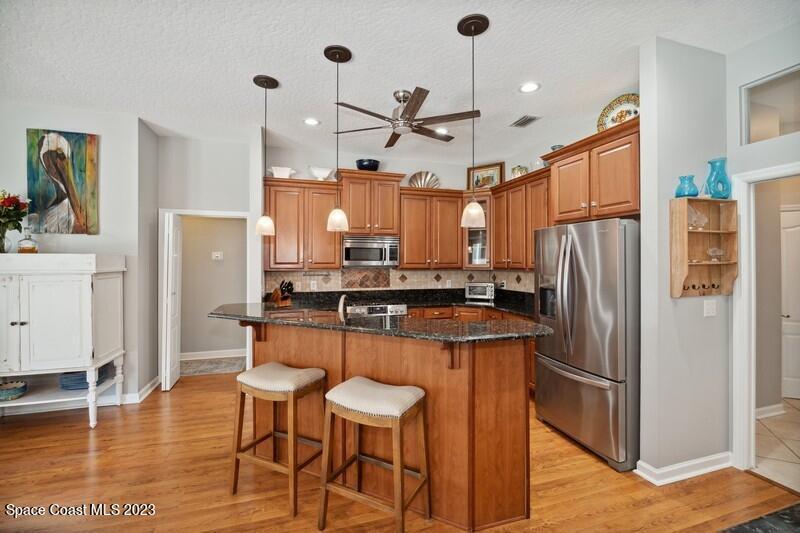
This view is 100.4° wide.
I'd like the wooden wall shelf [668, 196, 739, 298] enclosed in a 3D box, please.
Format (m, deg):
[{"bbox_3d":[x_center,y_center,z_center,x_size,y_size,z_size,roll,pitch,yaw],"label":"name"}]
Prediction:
[{"bbox_3d":[2.041,-0.118,2.230,0.495,0.645,0.110,0,0,-18],"label":"wooden wall shelf"}]

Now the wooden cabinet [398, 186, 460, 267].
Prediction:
[{"bbox_3d":[0.415,-0.522,4.840,0.930,1.110,0.360,0,0,-18],"label":"wooden cabinet"}]

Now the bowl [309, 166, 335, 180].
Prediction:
[{"bbox_3d":[-1.009,-1.189,4.283,0.300,0.170,0.290,0,1,-17],"label":"bowl"}]

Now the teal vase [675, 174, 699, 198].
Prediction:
[{"bbox_3d":[1.901,-0.529,2.211,0.118,0.148,0.110,0,1,-17],"label":"teal vase"}]

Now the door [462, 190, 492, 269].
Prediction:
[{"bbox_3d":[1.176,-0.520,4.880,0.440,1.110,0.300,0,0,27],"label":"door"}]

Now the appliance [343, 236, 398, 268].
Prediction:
[{"bbox_3d":[-0.426,-0.190,4.547,0.760,0.420,0.400,0,0,-18],"label":"appliance"}]

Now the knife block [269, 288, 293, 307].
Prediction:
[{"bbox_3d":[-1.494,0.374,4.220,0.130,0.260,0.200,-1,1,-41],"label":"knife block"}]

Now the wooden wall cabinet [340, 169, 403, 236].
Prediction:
[{"bbox_3d":[-0.426,-0.810,4.546,0.810,0.810,0.380,0,0,-18],"label":"wooden wall cabinet"}]

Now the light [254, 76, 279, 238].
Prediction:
[{"bbox_3d":[-1.100,-0.893,2.740,0.190,1.275,0.190,0,0,-18],"label":"light"}]

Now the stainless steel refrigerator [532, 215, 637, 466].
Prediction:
[{"bbox_3d":[1.750,0.545,2.819,0.850,1.770,0.850,0,0,-18],"label":"stainless steel refrigerator"}]

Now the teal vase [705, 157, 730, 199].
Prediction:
[{"bbox_3d":[2.217,-0.610,2.308,0.140,0.285,0.110,0,1,-14],"label":"teal vase"}]

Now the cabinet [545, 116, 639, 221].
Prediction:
[{"bbox_3d":[1.834,-0.728,2.849,0.600,0.660,0.925,0,1,-17],"label":"cabinet"}]

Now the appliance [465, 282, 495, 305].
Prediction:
[{"bbox_3d":[1.220,0.365,4.900,0.405,0.255,0.290,0,0,27],"label":"appliance"}]

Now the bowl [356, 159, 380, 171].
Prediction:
[{"bbox_3d":[-0.419,-1.344,4.433,0.310,0.165,0.310,0,1,0],"label":"bowl"}]

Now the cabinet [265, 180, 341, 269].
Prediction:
[{"bbox_3d":[-1.234,-0.512,4.287,0.920,1.100,0.360,0,1,-17],"label":"cabinet"}]

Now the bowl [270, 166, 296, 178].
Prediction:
[{"bbox_3d":[-1.459,-1.162,4.155,0.320,0.150,0.230,0,1,-17],"label":"bowl"}]

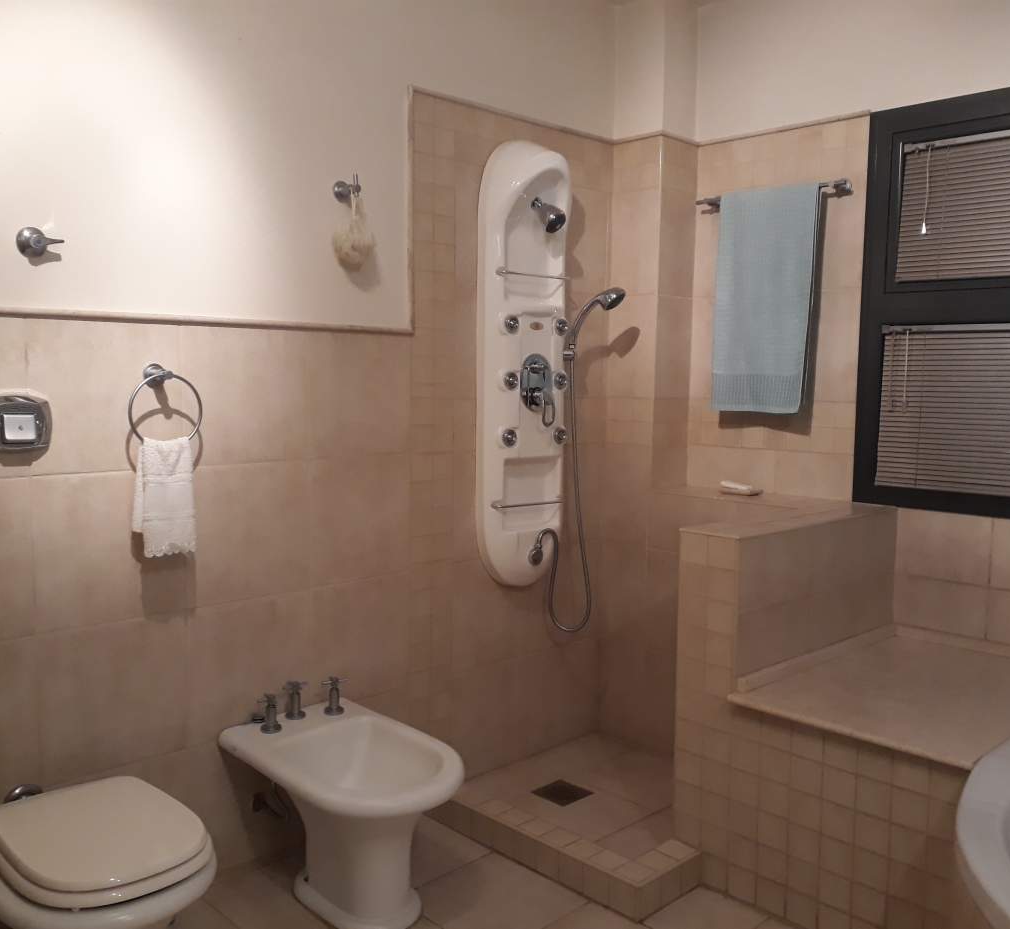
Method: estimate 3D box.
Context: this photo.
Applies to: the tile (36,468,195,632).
[{"bbox_3d":[-0.852,0.178,2.100,0.332,0.328,0.012,-5,7,-44],"label":"tile"}]

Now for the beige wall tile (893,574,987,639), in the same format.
[{"bbox_3d":[1.198,0.392,2.668,0.012,0.143,0.255,-5,7,-44],"label":"beige wall tile"}]

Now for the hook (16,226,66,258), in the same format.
[{"bbox_3d":[-0.948,-0.456,1.977,0.080,0.058,0.055,-4,7,-44],"label":"hook"}]

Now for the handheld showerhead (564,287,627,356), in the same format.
[{"bbox_3d":[0.279,-0.444,2.996,0.185,0.210,0.075,1,5,1],"label":"handheld showerhead"}]

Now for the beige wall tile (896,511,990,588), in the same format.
[{"bbox_3d":[1.200,0.226,2.652,0.012,0.190,0.255,-5,7,-44],"label":"beige wall tile"}]

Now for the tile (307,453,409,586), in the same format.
[{"bbox_3d":[-0.382,0.140,2.557,0.329,0.325,0.012,-5,7,-44],"label":"tile"}]

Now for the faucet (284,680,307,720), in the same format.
[{"bbox_3d":[-0.531,0.592,2.445,0.057,0.090,0.057,-4,7,-44],"label":"faucet"}]

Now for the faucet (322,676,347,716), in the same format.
[{"bbox_3d":[-0.438,0.590,2.478,0.057,0.090,0.057,-4,7,-44],"label":"faucet"}]

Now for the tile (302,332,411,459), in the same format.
[{"bbox_3d":[-0.390,-0.185,2.587,0.332,0.328,0.011,-4,7,-44],"label":"tile"}]

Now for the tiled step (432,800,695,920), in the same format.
[{"bbox_3d":[0.084,0.947,2.542,0.232,0.082,0.845,-5,7,-45],"label":"tiled step"}]

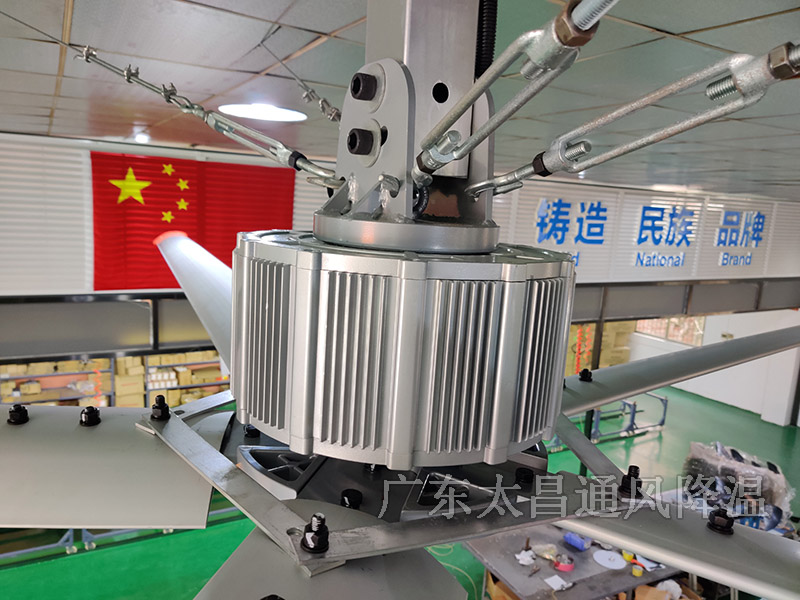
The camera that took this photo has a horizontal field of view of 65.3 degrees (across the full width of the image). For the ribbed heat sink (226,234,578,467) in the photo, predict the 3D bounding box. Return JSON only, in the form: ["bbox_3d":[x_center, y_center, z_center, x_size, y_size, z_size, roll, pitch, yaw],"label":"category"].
[{"bbox_3d":[-0.001,0.027,0.660,0.340,0.172,0.340,4,9,0],"label":"ribbed heat sink"}]

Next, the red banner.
[{"bbox_3d":[-1.972,-0.742,6.214,1.920,1.280,0.020,-2,10,-30],"label":"red banner"}]

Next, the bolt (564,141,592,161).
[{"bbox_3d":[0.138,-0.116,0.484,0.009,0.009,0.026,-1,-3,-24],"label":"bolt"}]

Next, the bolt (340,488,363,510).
[{"bbox_3d":[-0.042,0.172,0.529,0.018,0.015,0.018,3,9,0],"label":"bolt"}]

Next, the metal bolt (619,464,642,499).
[{"bbox_3d":[0.223,0.174,0.599,0.021,0.026,0.021,4,10,0],"label":"metal bolt"}]

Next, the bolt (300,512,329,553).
[{"bbox_3d":[-0.059,0.161,0.436,0.019,0.023,0.019,3,9,0],"label":"bolt"}]

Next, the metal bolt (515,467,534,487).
[{"bbox_3d":[0.130,0.185,0.653,0.018,0.012,0.018,4,10,0],"label":"metal bolt"}]

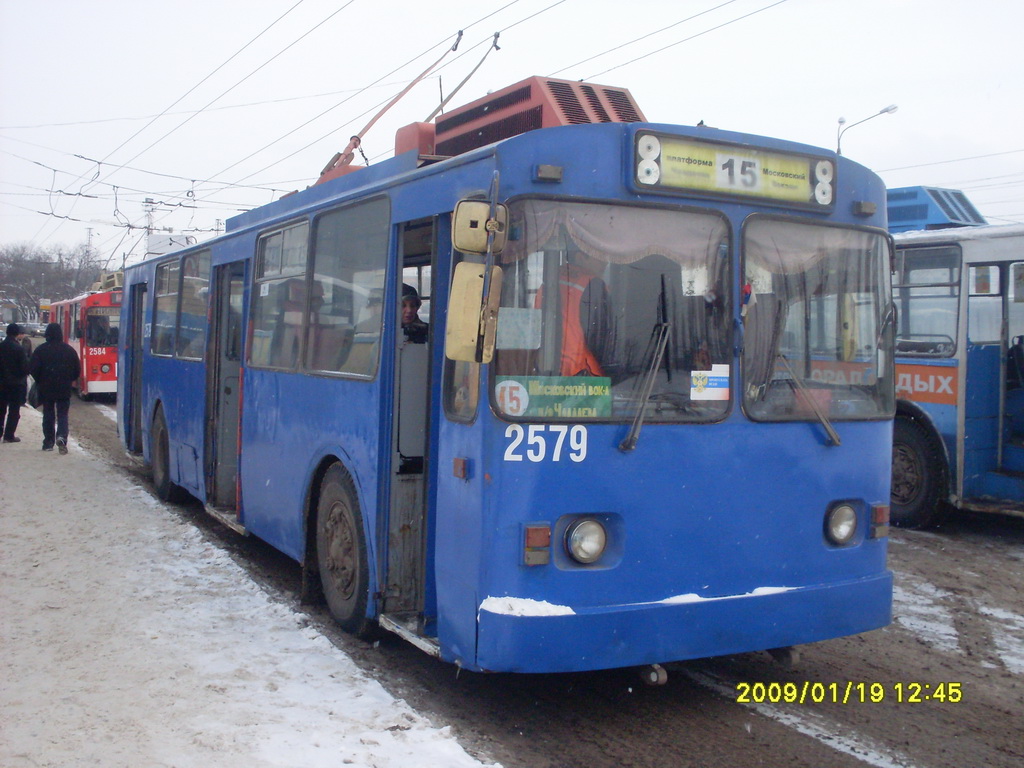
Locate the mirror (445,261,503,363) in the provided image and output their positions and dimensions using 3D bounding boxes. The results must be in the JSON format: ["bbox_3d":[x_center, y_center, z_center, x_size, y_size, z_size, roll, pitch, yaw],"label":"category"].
[{"bbox_3d":[-0.156,-0.297,4.600,0.200,0.410,0.080,5,2,3],"label":"mirror"}]

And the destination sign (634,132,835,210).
[{"bbox_3d":[1.069,-1.002,5.388,1.180,0.265,0.090,1,2,-27],"label":"destination sign"}]

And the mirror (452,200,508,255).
[{"bbox_3d":[-0.129,-0.640,4.600,0.217,0.217,0.085,2,2,3],"label":"mirror"}]

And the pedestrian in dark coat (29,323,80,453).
[{"bbox_3d":[-6.223,0.048,15.300,0.660,1.750,0.450,1,2,-26],"label":"pedestrian in dark coat"}]

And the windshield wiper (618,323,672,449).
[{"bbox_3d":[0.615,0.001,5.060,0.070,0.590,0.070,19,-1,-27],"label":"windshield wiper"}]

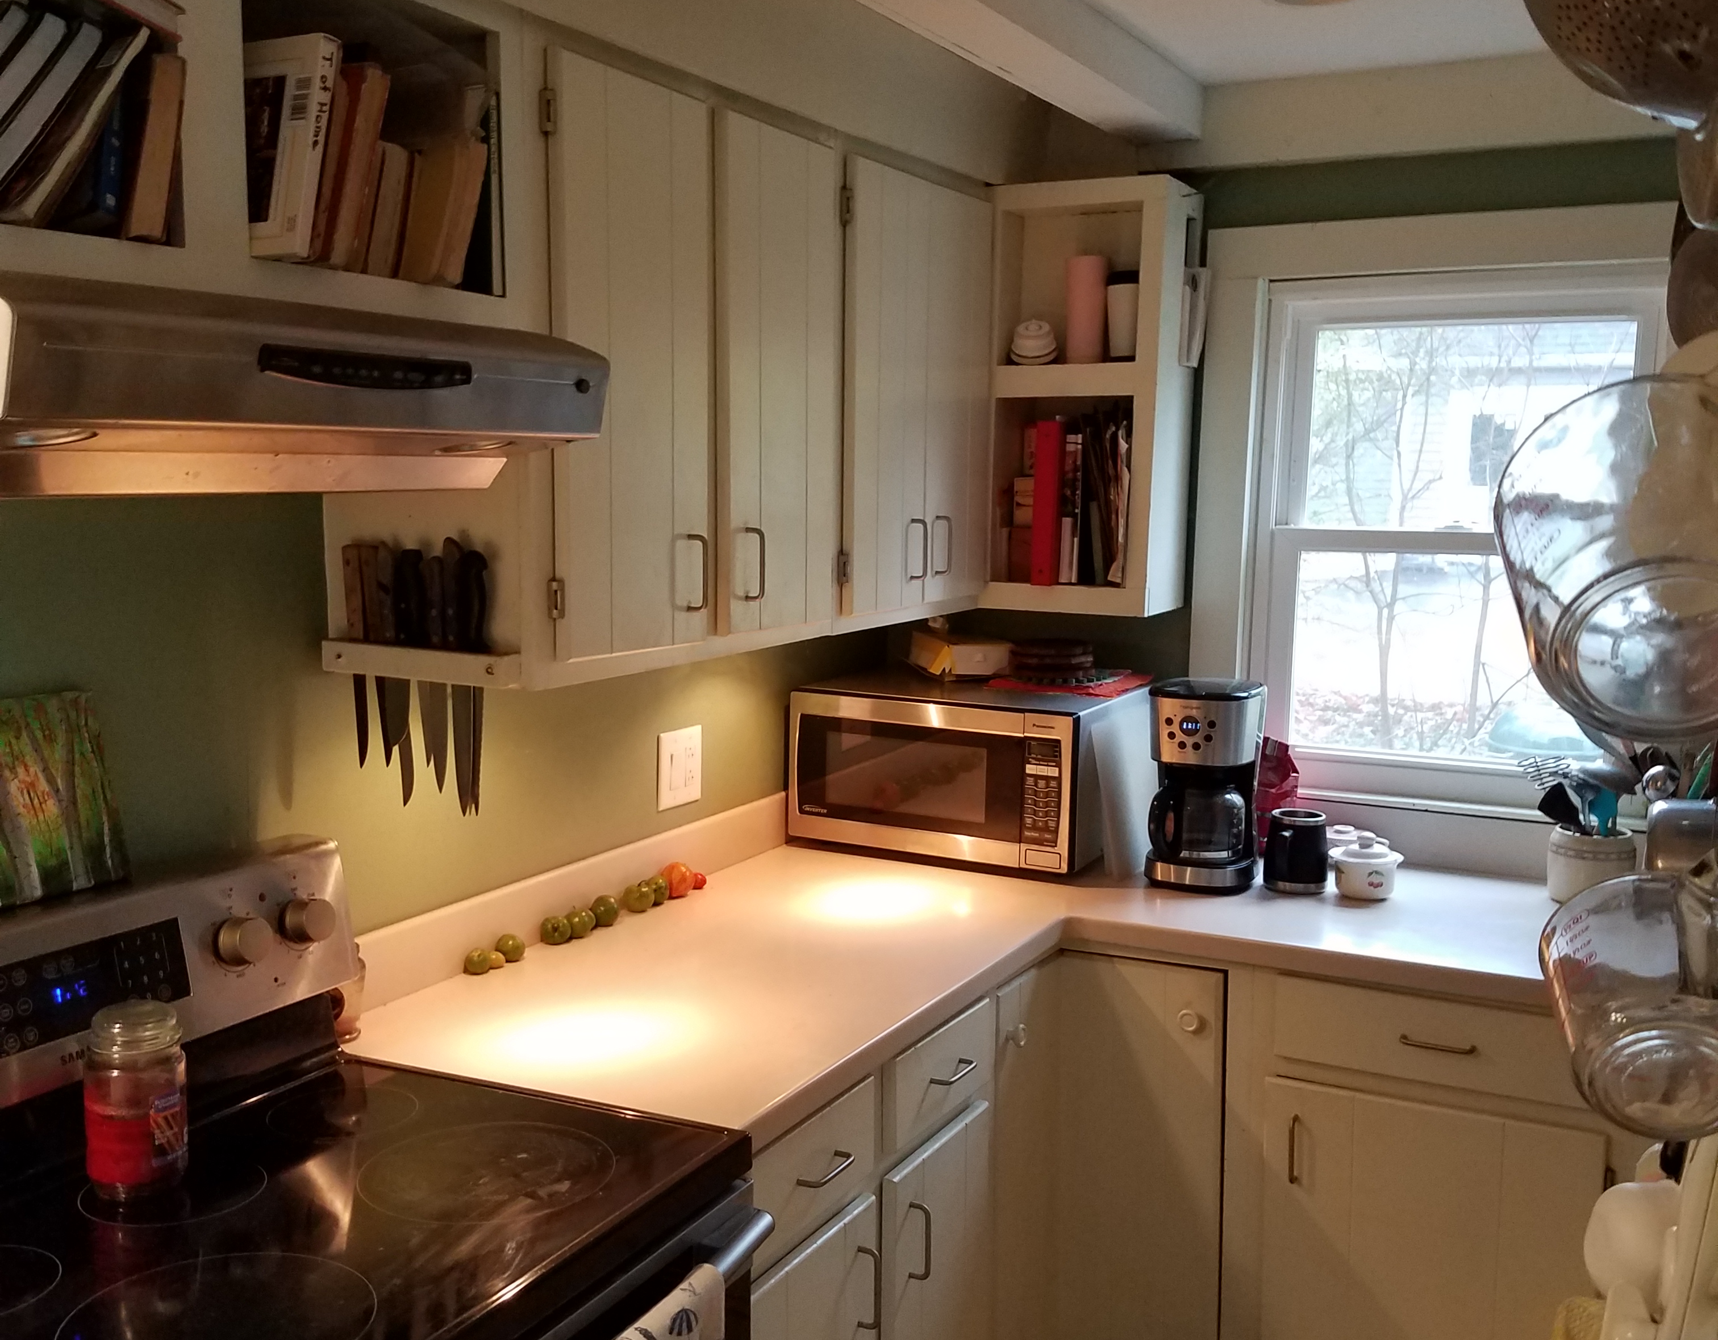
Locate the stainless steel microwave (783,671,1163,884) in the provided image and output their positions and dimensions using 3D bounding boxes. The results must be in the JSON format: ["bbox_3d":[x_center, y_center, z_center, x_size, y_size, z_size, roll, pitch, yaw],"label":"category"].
[{"bbox_3d":[0.218,0.177,3.170,0.557,0.296,0.420,4,8,29],"label":"stainless steel microwave"}]

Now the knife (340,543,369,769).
[{"bbox_3d":[-0.616,-0.015,2.111,0.036,0.279,0.020,4,8,27],"label":"knife"}]

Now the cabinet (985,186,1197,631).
[{"bbox_3d":[0.427,-0.496,3.178,0.323,0.767,0.215,4,8,27],"label":"cabinet"}]

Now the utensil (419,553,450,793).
[{"bbox_3d":[-0.523,0.004,2.127,0.040,0.298,0.020,4,8,27],"label":"utensil"}]

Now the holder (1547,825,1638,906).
[{"bbox_3d":[1.184,0.316,2.779,0.132,0.112,0.132,4,8,27],"label":"holder"}]

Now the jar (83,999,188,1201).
[{"bbox_3d":[-0.701,0.416,1.667,0.094,0.170,0.094,0,7,0],"label":"jar"}]

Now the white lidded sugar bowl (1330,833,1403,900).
[{"bbox_3d":[0.890,0.347,3.004,0.112,0.098,0.092,4,8,27],"label":"white lidded sugar bowl"}]

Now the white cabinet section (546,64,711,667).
[{"bbox_3d":[-0.411,-0.400,2.300,0.300,0.745,0.352,3,7,28],"label":"white cabinet section"}]

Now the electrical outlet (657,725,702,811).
[{"bbox_3d":[-0.298,0.164,2.878,0.010,0.131,0.131,4,8,27],"label":"electrical outlet"}]

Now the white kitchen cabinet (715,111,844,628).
[{"bbox_3d":[-0.237,-0.423,2.555,0.290,0.706,0.333,4,8,27],"label":"white kitchen cabinet"}]

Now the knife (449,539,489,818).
[{"bbox_3d":[-0.461,0.011,2.034,0.052,0.333,0.025,4,8,27],"label":"knife"}]

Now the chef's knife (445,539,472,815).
[{"bbox_3d":[-0.490,0.010,2.110,0.036,0.340,0.020,4,8,27],"label":"chef's knife"}]

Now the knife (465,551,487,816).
[{"bbox_3d":[-0.465,0.018,2.098,0.032,0.325,0.020,4,8,27],"label":"knife"}]

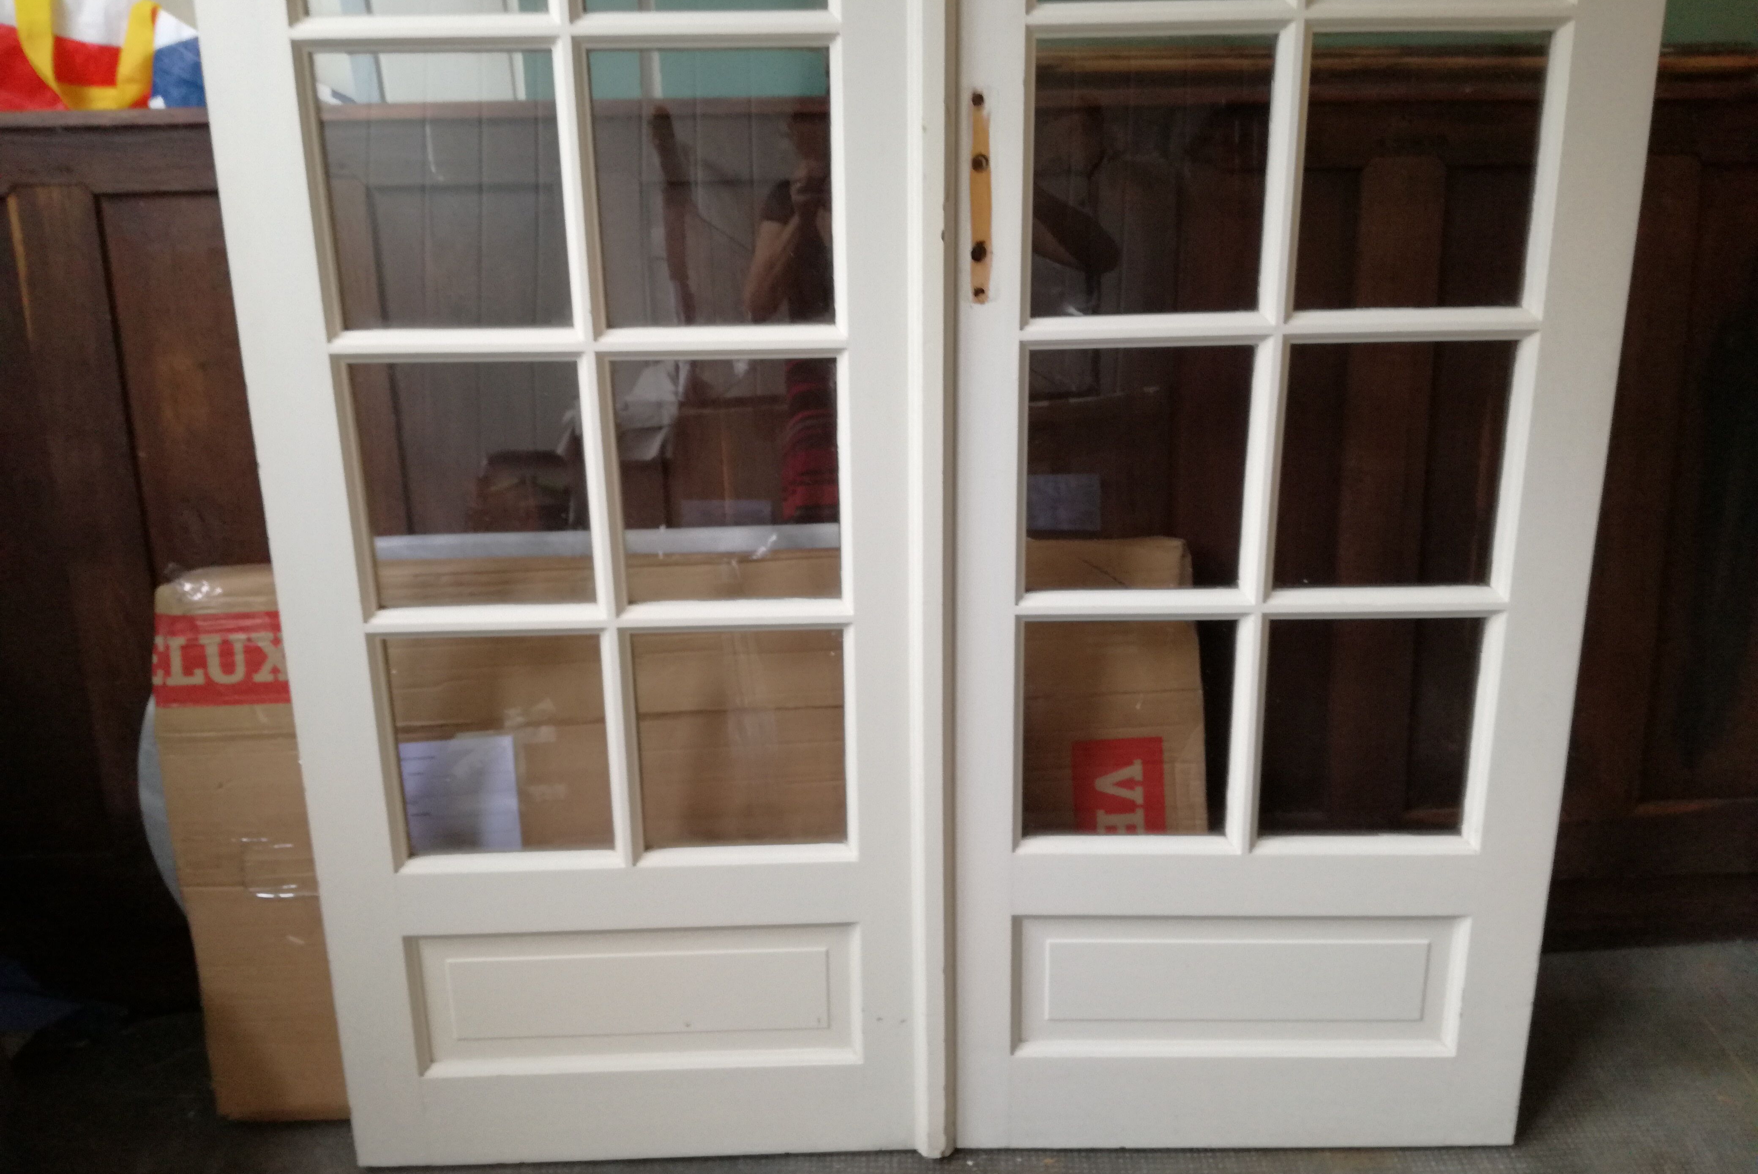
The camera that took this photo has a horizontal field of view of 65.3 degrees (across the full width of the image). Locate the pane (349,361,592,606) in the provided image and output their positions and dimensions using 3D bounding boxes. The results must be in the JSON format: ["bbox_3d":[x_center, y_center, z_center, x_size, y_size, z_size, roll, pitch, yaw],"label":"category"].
[{"bbox_3d":[-0.403,-0.099,1.374,0.221,0.250,0.010,-1,17,-1],"label":"pane"}]

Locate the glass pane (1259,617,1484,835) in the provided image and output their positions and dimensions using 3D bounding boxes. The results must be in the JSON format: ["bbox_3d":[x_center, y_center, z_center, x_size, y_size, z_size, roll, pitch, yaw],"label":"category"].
[{"bbox_3d":[0.520,0.152,1.456,0.221,0.250,0.010,0,17,2],"label":"glass pane"}]

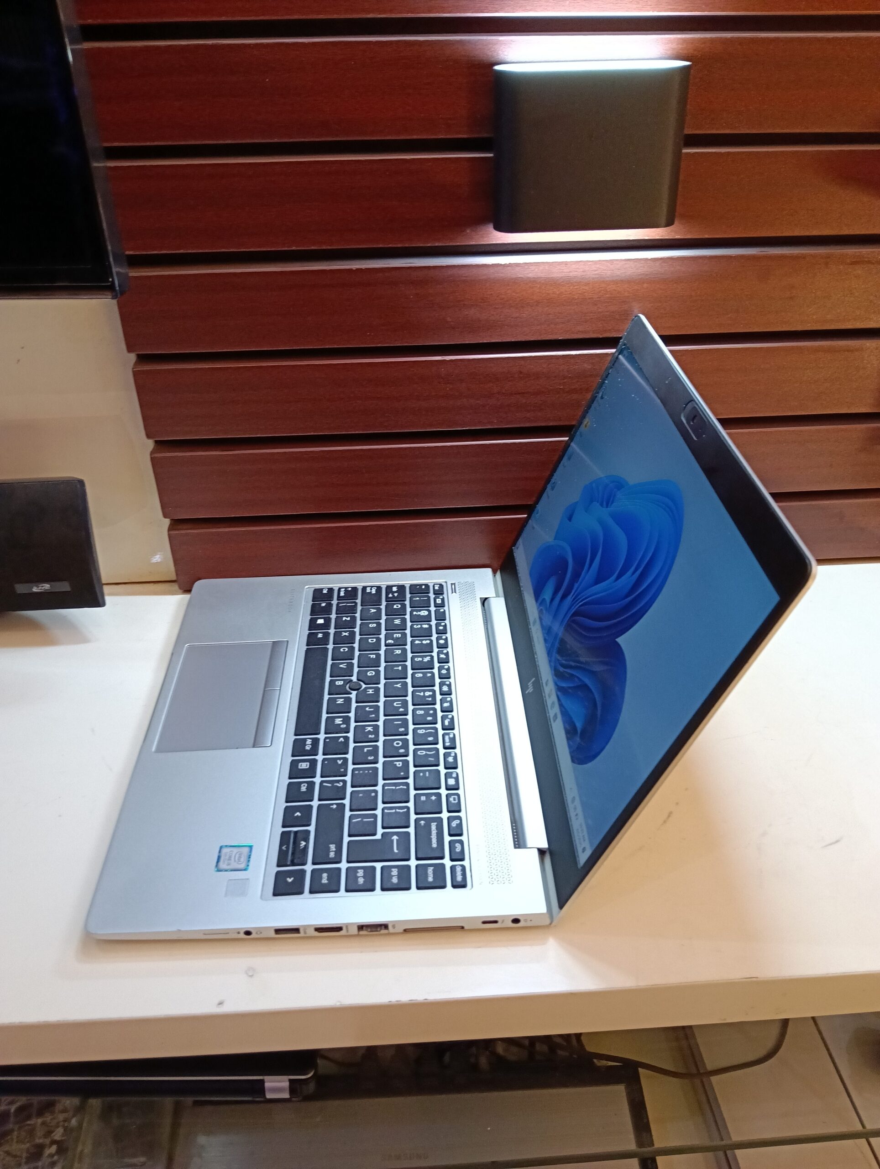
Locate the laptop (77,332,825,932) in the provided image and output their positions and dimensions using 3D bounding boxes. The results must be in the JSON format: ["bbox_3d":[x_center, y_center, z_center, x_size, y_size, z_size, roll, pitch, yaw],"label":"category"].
[{"bbox_3d":[-0.021,-0.001,0.545,0.335,0.219,0.326,-2,34,-2],"label":"laptop"}]

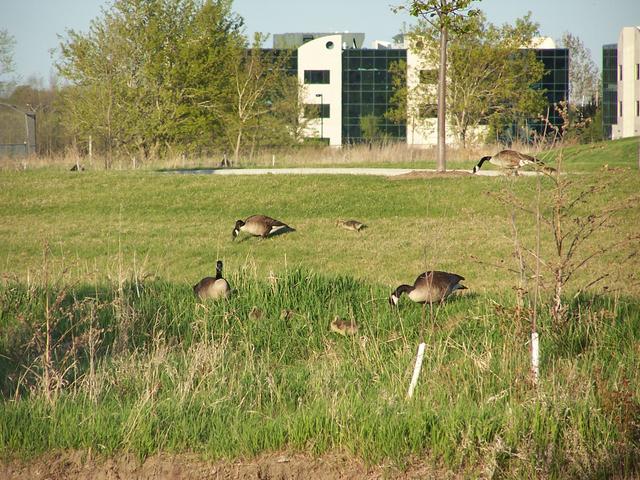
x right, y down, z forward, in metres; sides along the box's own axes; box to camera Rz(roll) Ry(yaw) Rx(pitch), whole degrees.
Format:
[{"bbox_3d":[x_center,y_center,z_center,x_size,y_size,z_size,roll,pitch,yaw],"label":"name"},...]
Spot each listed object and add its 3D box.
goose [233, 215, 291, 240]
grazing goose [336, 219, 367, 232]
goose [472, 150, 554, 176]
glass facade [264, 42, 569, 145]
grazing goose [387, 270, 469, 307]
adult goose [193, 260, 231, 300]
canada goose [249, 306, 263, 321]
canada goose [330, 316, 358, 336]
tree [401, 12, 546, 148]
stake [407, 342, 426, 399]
[{"bbox_3d":[-0.720,-0.157,88.000,0.750,0.330,0.290,0,1,0],"label":"goose"},{"bbox_3d":[0.391,-0.179,90.000,0.340,0.160,0.130,0,1,0],"label":"grazing goose"},{"bbox_3d":[2.562,-1.024,94.000,1.000,0.360,0.300,0,1,0],"label":"goose"},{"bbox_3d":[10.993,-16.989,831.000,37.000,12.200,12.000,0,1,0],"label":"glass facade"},{"bbox_3d":[1.076,0.503,70.000,0.790,0.400,0.300,0,1,-6],"label":"grazing goose"},{"bbox_3d":[-1.081,0.463,70.000,0.300,0.520,0.580,-1,1,-30],"label":"adult goose"},{"bbox_3d":[-0.624,0.731,68.000,0.220,0.190,0.130,1,1,41],"label":"canada goose"},{"bbox_3d":[0.235,0.841,67.500,0.270,0.200,0.140,0,1,-6],"label":"canada goose"},{"bbox_3d":[9.272,-9.762,430.000,8.900,8.300,8.000,0,1,0],"label":"tree"},{"bbox_3d":[0.881,1.207,64.500,0.050,0.530,0.045,17,1,0],"label":"stake"}]

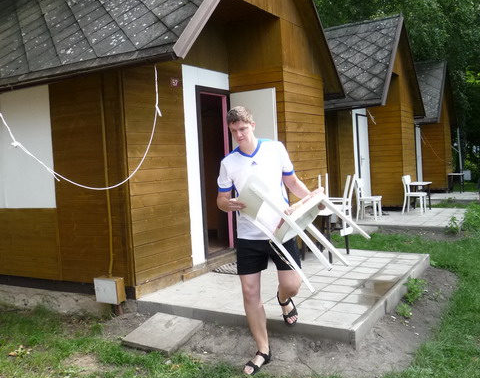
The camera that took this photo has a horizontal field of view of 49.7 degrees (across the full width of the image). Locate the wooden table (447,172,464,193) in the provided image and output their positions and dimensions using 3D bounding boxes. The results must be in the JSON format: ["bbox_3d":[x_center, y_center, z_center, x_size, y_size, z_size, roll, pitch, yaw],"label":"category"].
[{"bbox_3d":[7.200,-0.195,17.250,0.460,0.640,0.580,-1,4,31],"label":"wooden table"}]

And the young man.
[{"bbox_3d":[0.190,0.335,3.860,0.620,1.830,0.550,-2,3,18],"label":"young man"}]

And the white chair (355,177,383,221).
[{"bbox_3d":[2.635,0.210,10.600,0.460,0.840,0.420,-2,3,27],"label":"white chair"}]

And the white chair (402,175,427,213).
[{"bbox_3d":[3.790,0.115,11.250,0.450,0.830,0.410,-1,4,35],"label":"white chair"}]

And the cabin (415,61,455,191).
[{"bbox_3d":[4.576,-1.913,18.394,5.400,4.381,3.863,-1,4,31],"label":"cabin"}]

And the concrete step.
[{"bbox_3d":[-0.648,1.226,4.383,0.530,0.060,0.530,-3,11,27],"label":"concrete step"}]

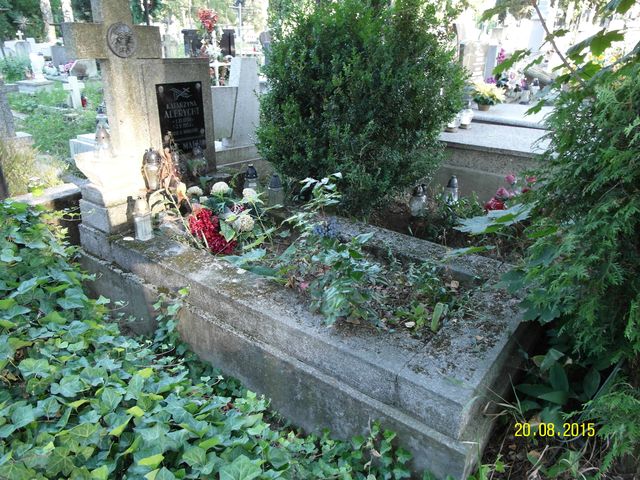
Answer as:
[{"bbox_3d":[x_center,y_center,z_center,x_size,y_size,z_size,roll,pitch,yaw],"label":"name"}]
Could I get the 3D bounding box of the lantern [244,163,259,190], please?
[{"bbox_3d":[-0.466,-0.395,2.991,0.100,0.230,0.100,1,23,0],"label":"lantern"}]

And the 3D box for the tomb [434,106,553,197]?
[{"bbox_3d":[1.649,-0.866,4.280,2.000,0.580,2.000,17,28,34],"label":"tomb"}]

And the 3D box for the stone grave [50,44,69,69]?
[{"bbox_3d":[-9.800,-6.833,16.659,0.280,0.900,0.580,17,28,34],"label":"stone grave"}]

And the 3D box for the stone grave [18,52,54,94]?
[{"bbox_3d":[-7.554,-4.442,11.802,0.750,0.950,0.700,17,28,34],"label":"stone grave"}]

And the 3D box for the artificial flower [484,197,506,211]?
[{"bbox_3d":[1.284,-0.263,3.245,0.130,0.100,0.140,17,28,34],"label":"artificial flower"}]

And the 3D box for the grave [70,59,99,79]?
[{"bbox_3d":[-8.449,-6.104,15.885,0.400,0.680,0.900,17,28,34],"label":"grave"}]

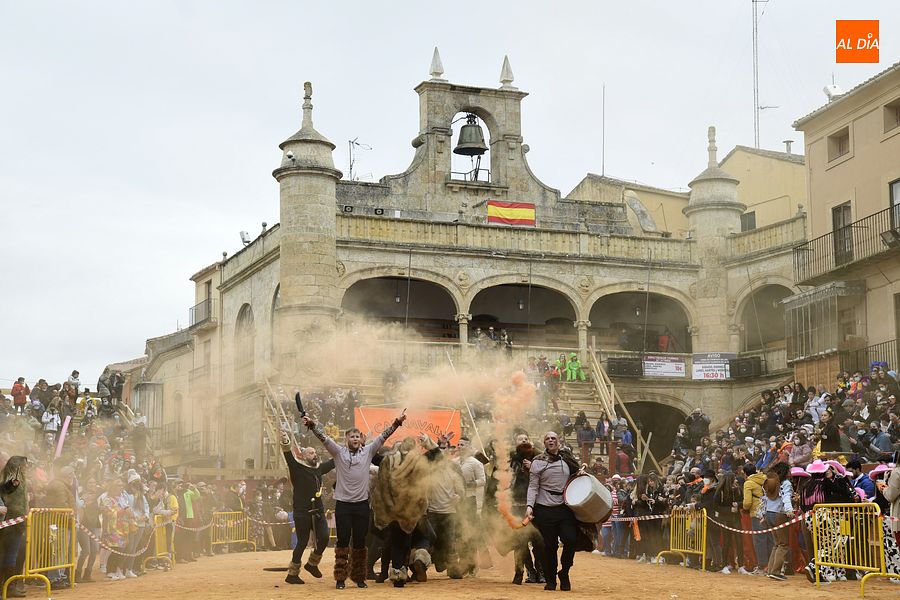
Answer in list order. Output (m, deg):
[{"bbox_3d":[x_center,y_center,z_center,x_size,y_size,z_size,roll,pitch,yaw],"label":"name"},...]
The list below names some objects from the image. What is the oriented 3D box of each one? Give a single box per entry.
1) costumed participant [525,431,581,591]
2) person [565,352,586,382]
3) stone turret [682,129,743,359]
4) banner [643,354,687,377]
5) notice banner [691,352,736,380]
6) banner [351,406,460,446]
[{"bbox_3d":[1.157,2.366,16.900,0.594,1.756,0.500,-1,-8,6],"label":"costumed participant"},{"bbox_3d":[5.311,2.838,63.000,0.700,1.170,0.650,2,-9,-18],"label":"person"},{"bbox_3d":[10.218,-2.399,58.275,2.409,8.923,2.409,0,-8,0],"label":"stone turret"},{"bbox_3d":[9.250,2.852,64.500,2.100,1.000,0.040,3,-9,-24],"label":"banner"},{"bbox_3d":[9.874,2.492,56.200,1.745,1.025,0.040,1,-8,-8],"label":"notice banner"},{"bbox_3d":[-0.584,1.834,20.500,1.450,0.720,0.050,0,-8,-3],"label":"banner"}]

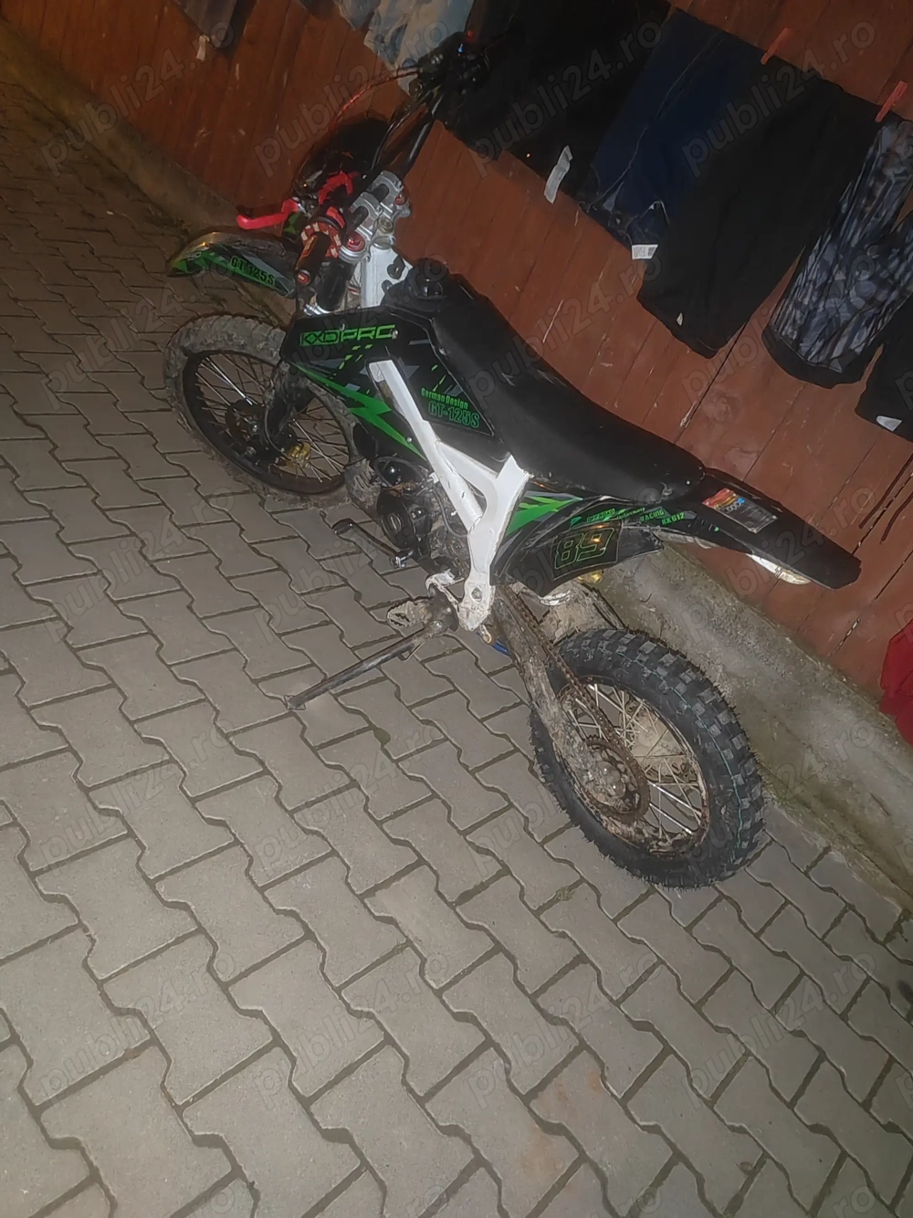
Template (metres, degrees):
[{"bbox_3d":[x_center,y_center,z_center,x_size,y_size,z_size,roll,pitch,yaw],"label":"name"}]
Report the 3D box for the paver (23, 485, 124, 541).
[{"bbox_3d":[-0.869,-0.193,2.171,0.198,0.066,0.164,43,35,25],"label":"paver"}]

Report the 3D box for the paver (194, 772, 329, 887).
[{"bbox_3d":[-0.346,0.404,1.667,0.198,0.060,0.163,43,35,25],"label":"paver"}]

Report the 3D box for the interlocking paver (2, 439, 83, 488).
[{"bbox_3d":[-1.002,-0.321,2.260,0.198,0.060,0.163,43,35,25],"label":"interlocking paver"}]

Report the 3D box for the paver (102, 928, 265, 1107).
[{"bbox_3d":[-0.383,0.582,1.335,0.197,0.060,0.162,43,34,26],"label":"paver"}]

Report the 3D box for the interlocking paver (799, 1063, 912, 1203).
[{"bbox_3d":[0.680,0.920,1.662,0.199,0.060,0.163,43,35,25],"label":"interlocking paver"}]

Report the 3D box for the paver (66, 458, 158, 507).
[{"bbox_3d":[-0.840,-0.283,2.303,0.197,0.060,0.162,43,34,26],"label":"paver"}]

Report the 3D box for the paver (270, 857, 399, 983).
[{"bbox_3d":[-0.209,0.528,1.580,0.199,0.060,0.163,43,35,25],"label":"paver"}]

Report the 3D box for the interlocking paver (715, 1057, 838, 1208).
[{"bbox_3d":[0.516,0.874,1.576,0.197,0.060,0.162,43,34,26],"label":"interlocking paver"}]

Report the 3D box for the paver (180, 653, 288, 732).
[{"bbox_3d":[-0.461,0.185,1.908,0.198,0.060,0.163,43,35,25],"label":"paver"}]

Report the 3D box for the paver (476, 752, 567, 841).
[{"bbox_3d":[0.141,0.415,2.013,0.199,0.060,0.163,43,35,25],"label":"paver"}]

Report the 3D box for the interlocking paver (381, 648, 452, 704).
[{"bbox_3d":[-0.130,0.164,2.192,0.198,0.066,0.164,43,35,25],"label":"interlocking paver"}]

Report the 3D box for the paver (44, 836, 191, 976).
[{"bbox_3d":[-0.523,0.462,1.449,0.198,0.060,0.163,43,35,25],"label":"paver"}]

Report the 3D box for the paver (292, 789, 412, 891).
[{"bbox_3d":[-0.191,0.440,1.735,0.198,0.066,0.164,43,35,25],"label":"paver"}]

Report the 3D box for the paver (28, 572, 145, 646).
[{"bbox_3d":[-0.754,0.026,1.931,0.198,0.066,0.164,43,35,25],"label":"paver"}]

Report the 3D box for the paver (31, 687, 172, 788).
[{"bbox_3d":[-0.638,0.246,1.691,0.198,0.066,0.164,43,35,25],"label":"paver"}]

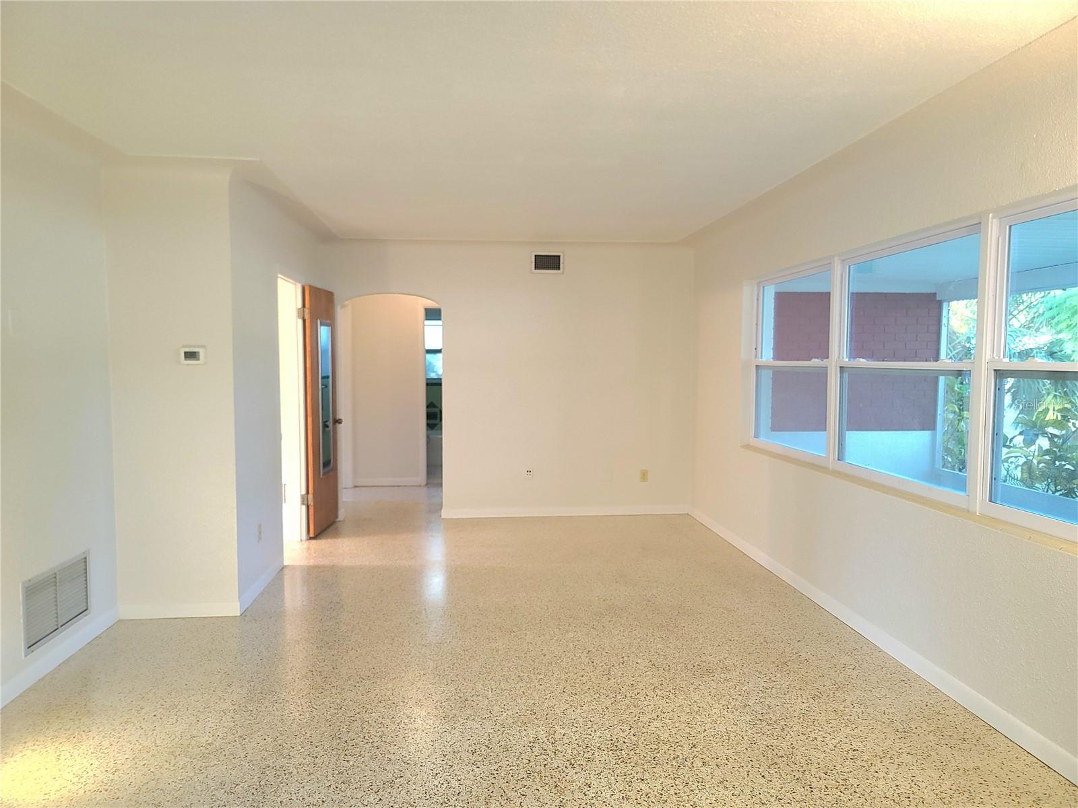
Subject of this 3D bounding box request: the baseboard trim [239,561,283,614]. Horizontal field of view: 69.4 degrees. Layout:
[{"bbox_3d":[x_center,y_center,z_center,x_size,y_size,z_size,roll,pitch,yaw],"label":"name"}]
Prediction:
[{"bbox_3d":[-1.746,1.131,4.928,0.018,0.081,1.055,0,3,-5],"label":"baseboard trim"}]

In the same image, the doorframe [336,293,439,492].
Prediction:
[{"bbox_3d":[-1.346,0.028,7.108,0.925,2.046,0.150,0,3,-5],"label":"doorframe"}]

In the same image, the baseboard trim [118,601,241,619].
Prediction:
[{"bbox_3d":[-2.016,1.164,4.383,0.657,0.078,0.018,0,3,-5],"label":"baseboard trim"}]

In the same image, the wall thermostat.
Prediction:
[{"bbox_3d":[-1.913,-0.263,4.289,0.131,0.090,0.030,0,3,-5],"label":"wall thermostat"}]

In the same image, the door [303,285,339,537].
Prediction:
[{"bbox_3d":[-1.845,0.046,6.639,0.042,2.033,0.700,0,3,1],"label":"door"}]

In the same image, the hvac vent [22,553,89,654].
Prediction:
[{"bbox_3d":[-2.278,0.931,3.710,0.020,0.330,0.604,0,3,-5],"label":"hvac vent"}]

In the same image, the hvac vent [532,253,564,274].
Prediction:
[{"bbox_3d":[0.078,-1.285,7.087,0.296,0.191,0.020,0,3,-5],"label":"hvac vent"}]

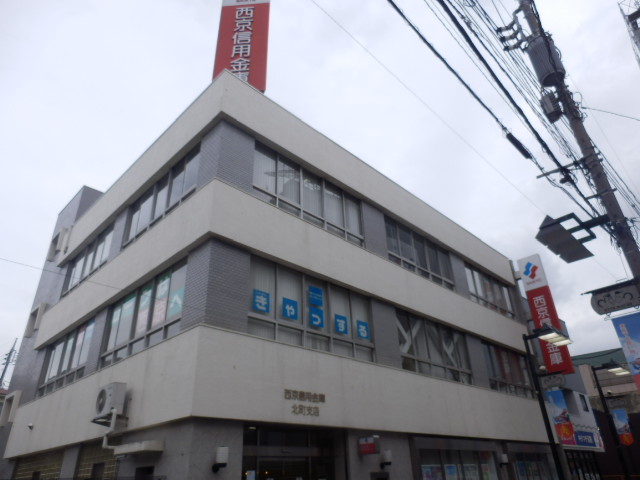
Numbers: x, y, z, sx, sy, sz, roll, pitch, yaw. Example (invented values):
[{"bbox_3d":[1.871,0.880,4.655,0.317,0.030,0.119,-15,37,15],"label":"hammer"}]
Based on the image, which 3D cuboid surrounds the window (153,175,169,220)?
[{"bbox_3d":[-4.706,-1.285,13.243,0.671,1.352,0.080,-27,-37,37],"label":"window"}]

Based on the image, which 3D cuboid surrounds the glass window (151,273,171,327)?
[{"bbox_3d":[-3.920,1.489,10.982,0.722,1.301,0.080,-27,-37,37],"label":"glass window"}]

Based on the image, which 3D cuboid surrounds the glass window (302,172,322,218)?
[{"bbox_3d":[-0.210,-1.412,13.432,0.080,1.433,0.834,-27,-37,37],"label":"glass window"}]

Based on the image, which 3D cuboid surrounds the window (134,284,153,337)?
[{"bbox_3d":[-4.578,1.838,11.541,0.671,1.291,0.080,-27,-37,37],"label":"window"}]

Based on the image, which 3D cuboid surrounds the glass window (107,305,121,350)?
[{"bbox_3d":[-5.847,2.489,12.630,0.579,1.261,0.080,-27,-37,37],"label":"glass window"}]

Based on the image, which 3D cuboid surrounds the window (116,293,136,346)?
[{"bbox_3d":[-5.304,2.203,12.168,0.956,1.261,0.080,-27,-37,37],"label":"window"}]

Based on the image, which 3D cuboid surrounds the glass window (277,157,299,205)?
[{"bbox_3d":[-0.877,-1.716,12.835,0.080,1.464,0.895,-27,-37,37],"label":"glass window"}]

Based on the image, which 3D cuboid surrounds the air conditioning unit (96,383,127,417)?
[{"bbox_3d":[-4.641,3.593,9.900,0.778,0.630,0.285,-27,-37,37],"label":"air conditioning unit"}]

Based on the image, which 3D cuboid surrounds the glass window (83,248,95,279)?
[{"bbox_3d":[-8.584,0.819,16.513,0.712,1.189,0.080,-27,-37,37],"label":"glass window"}]

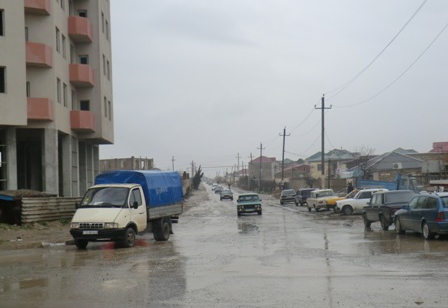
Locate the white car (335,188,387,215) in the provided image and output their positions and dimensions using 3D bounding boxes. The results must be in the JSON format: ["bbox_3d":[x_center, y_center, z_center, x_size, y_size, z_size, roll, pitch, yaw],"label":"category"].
[{"bbox_3d":[9.050,3.000,44.700,4.100,1.440,1.620,-2,-3,-6],"label":"white car"}]

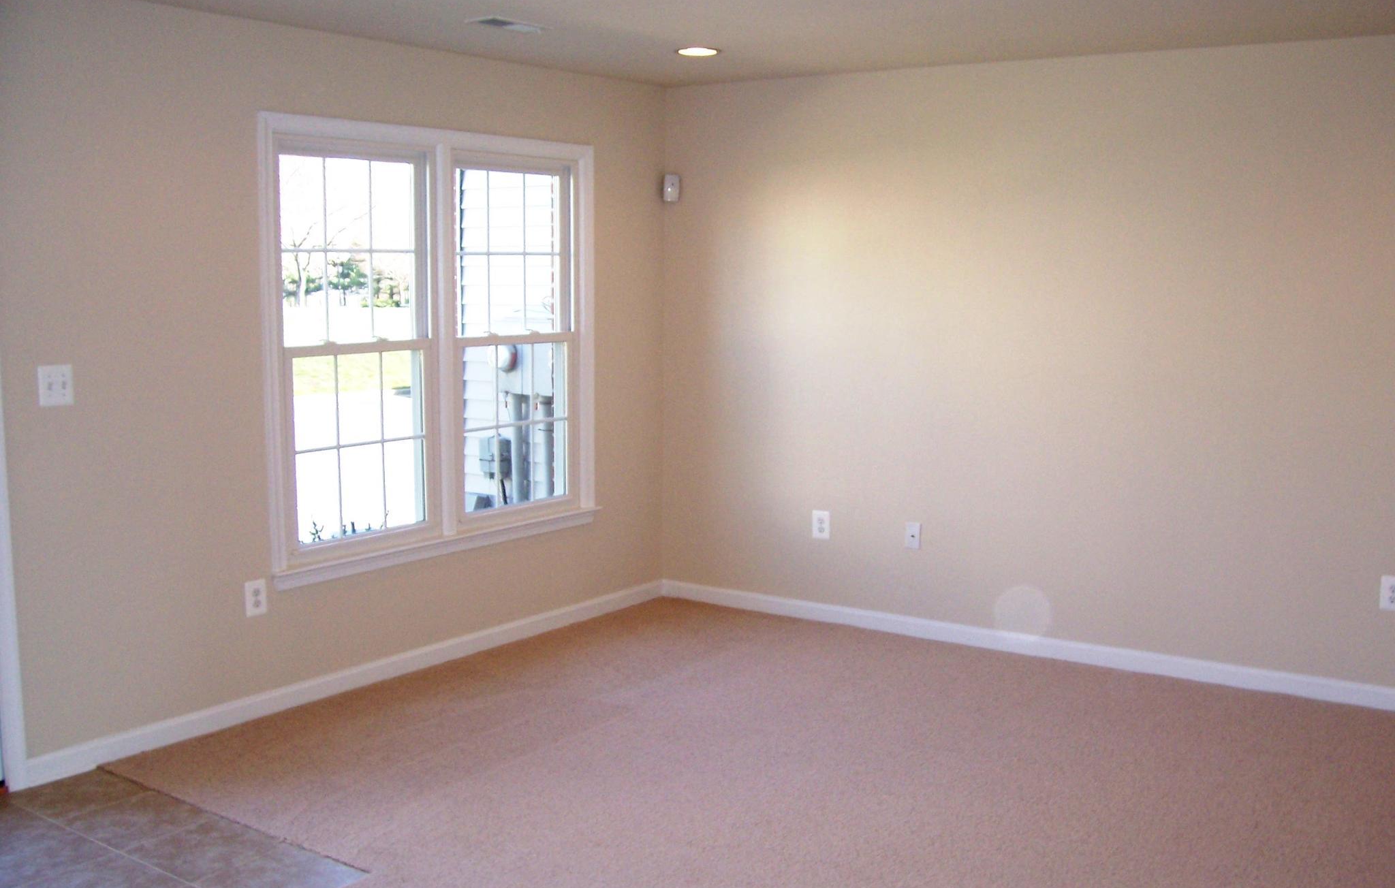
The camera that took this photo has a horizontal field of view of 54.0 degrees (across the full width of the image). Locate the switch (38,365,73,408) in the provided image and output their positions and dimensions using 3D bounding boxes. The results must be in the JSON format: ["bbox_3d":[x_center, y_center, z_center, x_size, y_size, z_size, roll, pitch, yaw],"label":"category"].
[{"bbox_3d":[-1.937,-0.175,4.143,0.012,0.121,0.112,6,9,37],"label":"switch"}]

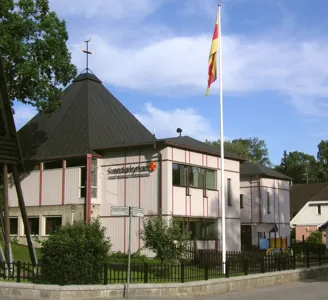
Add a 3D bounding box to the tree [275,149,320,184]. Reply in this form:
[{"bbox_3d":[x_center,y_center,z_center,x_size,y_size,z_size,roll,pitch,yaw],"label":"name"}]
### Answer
[{"bbox_3d":[19.671,6.508,84.948,7.500,13.000,7.000,0,-8,0],"label":"tree"}]

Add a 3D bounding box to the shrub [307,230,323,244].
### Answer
[{"bbox_3d":[14.422,8.432,55.370,1.551,1.421,1.500,0,-8,0],"label":"shrub"}]

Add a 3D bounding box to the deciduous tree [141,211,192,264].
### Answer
[{"bbox_3d":[0.040,3.505,22.935,2.024,2.197,2.000,0,-8,0],"label":"deciduous tree"}]

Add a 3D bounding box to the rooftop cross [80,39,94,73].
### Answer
[{"bbox_3d":[-5.405,-6.665,40.826,0.350,2.595,1.100,-6,-10,37],"label":"rooftop cross"}]

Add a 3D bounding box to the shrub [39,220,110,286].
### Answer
[{"bbox_3d":[-2.581,2.984,16.947,1.943,1.878,1.850,0,-8,0],"label":"shrub"}]

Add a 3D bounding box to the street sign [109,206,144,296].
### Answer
[{"bbox_3d":[-1.005,2.802,15.913,0.800,2.455,0.450,-4,-9,25],"label":"street sign"}]

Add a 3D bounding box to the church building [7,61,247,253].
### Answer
[{"bbox_3d":[-2.774,0.355,37.465,14.500,12.424,10.000,-6,-10,37],"label":"church building"}]

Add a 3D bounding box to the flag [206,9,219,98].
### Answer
[{"bbox_3d":[1.690,-3.344,20.031,0.399,3.050,0.250,0,-8,0],"label":"flag"}]

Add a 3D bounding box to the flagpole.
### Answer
[{"bbox_3d":[1.975,-0.515,19.674,0.130,9.382,0.130,0,-8,0],"label":"flagpole"}]

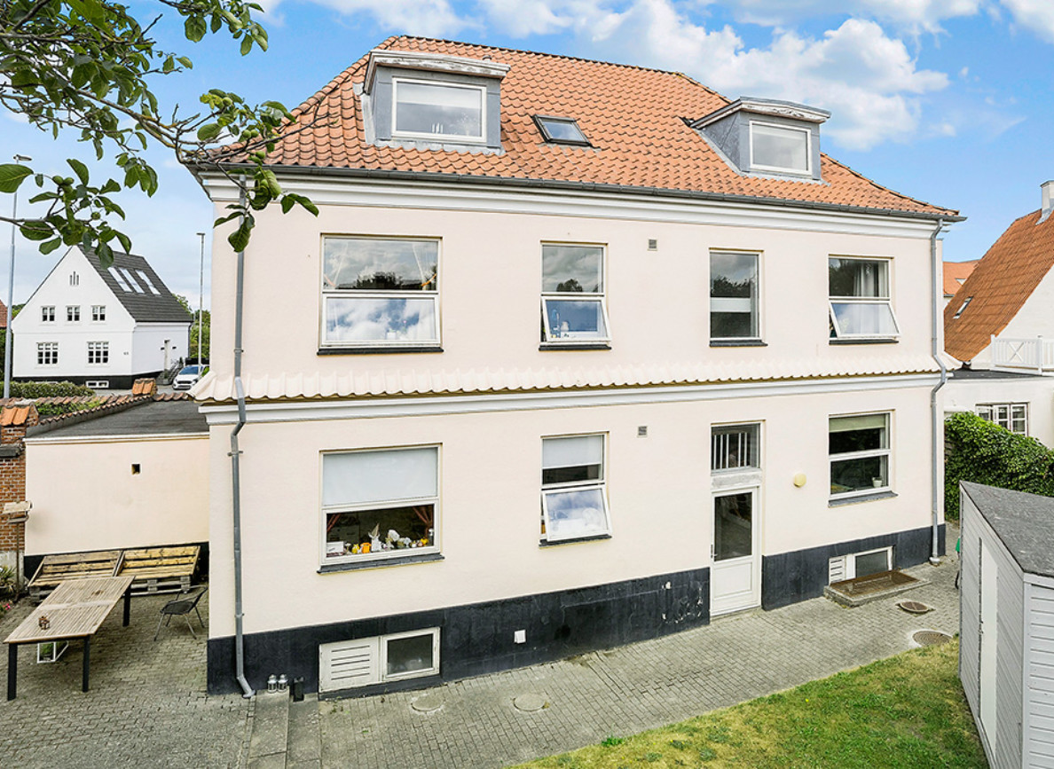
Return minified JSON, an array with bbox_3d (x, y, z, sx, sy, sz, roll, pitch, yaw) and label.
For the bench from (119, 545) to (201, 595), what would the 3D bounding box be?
[{"bbox_3d":[-6.628,3.389,9.810,1.200,0.640,0.620,-1,4,-18],"label":"bench"}]

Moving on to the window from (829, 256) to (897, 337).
[{"bbox_3d":[5.913,-1.522,9.659,1.445,1.486,0.260,-1,3,-17],"label":"window"}]

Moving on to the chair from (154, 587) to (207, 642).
[{"bbox_3d":[-4.917,3.249,7.750,0.670,0.690,0.520,-1,3,-13],"label":"chair"}]

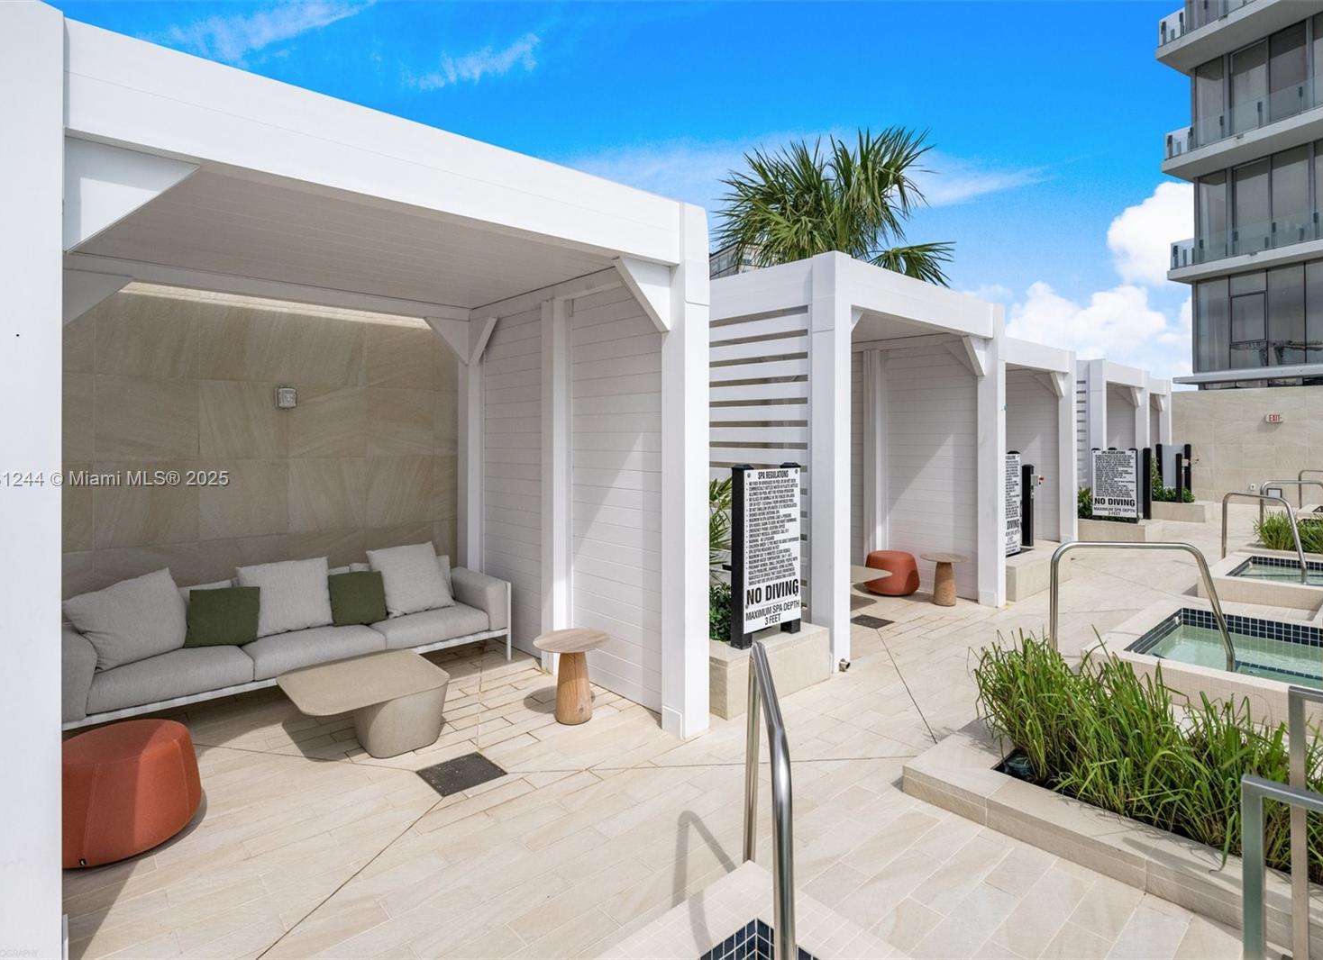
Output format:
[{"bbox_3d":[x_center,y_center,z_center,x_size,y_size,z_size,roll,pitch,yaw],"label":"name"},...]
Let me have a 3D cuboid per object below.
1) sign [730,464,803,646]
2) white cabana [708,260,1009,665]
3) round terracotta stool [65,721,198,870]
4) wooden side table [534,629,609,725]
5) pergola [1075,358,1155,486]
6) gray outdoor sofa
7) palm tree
[{"bbox_3d":[0.745,0.496,4.802,0.664,1.233,0.127,-3,4,-42],"label":"sign"},{"bbox_3d":[1.471,-0.285,7.190,3.140,3.131,2.954,-3,4,-42],"label":"white cabana"},{"bbox_3d":[-2.444,1.378,3.077,0.623,0.411,0.623,-3,4,-42],"label":"round terracotta stool"},{"bbox_3d":[-0.556,1.252,4.281,0.474,0.485,0.474,0,3,0],"label":"wooden side table"},{"bbox_3d":[8.094,-0.811,14.336,3.186,3.131,2.954,-3,4,-42],"label":"pergola"},{"bbox_3d":[-2.501,1.080,4.759,2.733,0.760,0.959,-3,4,-42],"label":"gray outdoor sofa"},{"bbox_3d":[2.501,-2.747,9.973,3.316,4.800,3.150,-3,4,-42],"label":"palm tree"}]

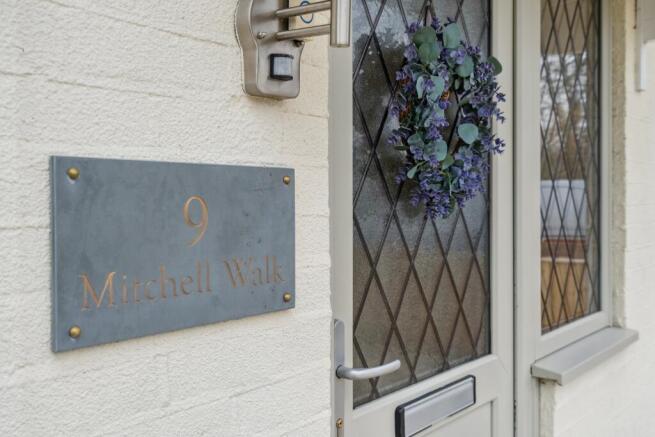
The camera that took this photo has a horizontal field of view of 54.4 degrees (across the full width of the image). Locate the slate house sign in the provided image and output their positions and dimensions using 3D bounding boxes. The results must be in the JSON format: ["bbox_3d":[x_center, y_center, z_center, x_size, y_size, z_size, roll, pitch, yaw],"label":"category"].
[{"bbox_3d":[-0.167,0.033,0.786,0.013,0.200,0.350,1,2,41],"label":"slate house sign"}]

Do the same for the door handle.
[{"bbox_3d":[0.077,0.272,1.152,0.055,0.024,0.130,1,2,41],"label":"door handle"}]

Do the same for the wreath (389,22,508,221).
[{"bbox_3d":[0.267,-0.209,1.364,0.110,0.415,0.375,1,2,41],"label":"wreath"}]

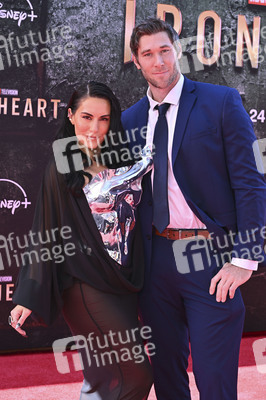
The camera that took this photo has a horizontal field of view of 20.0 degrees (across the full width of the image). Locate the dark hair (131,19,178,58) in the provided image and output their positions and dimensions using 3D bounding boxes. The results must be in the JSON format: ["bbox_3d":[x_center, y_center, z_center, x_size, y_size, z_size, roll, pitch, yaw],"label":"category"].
[{"bbox_3d":[0.081,-0.590,2.840,0.175,0.190,0.210,-6,7,2],"label":"dark hair"}]

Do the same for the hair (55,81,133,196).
[{"bbox_3d":[-0.137,-0.213,2.630,0.265,0.410,0.250,1,4,-15],"label":"hair"}]

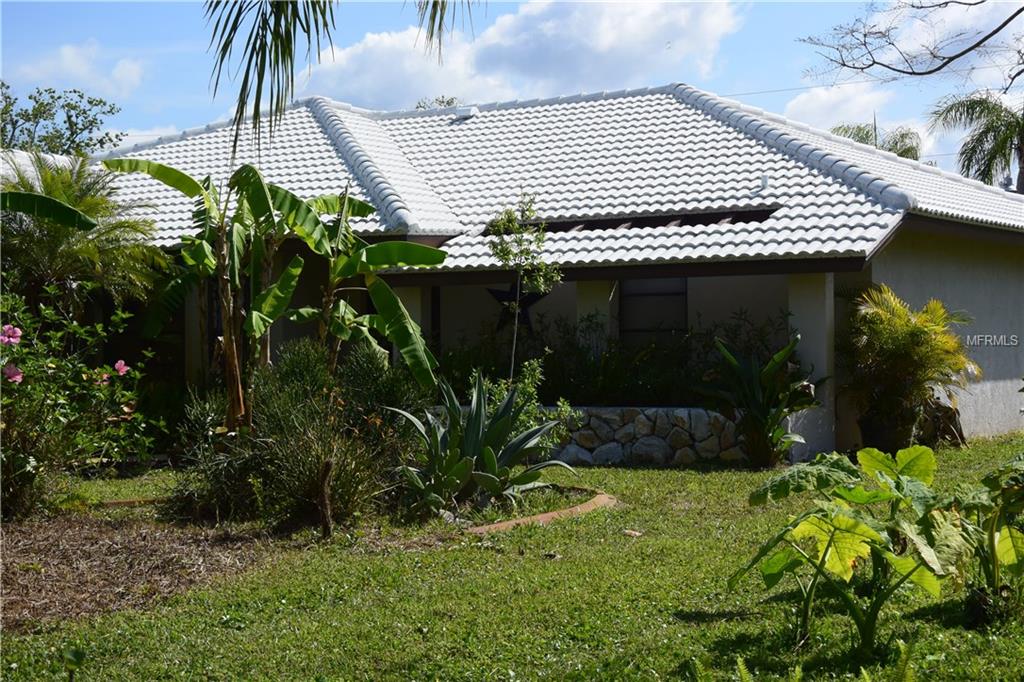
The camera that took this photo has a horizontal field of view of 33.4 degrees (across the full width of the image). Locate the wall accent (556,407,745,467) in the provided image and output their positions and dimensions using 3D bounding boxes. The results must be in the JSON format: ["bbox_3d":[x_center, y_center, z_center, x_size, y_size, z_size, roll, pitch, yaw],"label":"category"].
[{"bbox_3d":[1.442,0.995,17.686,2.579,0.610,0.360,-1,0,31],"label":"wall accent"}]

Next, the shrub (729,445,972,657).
[{"bbox_3d":[1.562,0.964,7.850,1.095,0.957,1.000,-1,0,0],"label":"shrub"}]

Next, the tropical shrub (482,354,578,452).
[{"bbox_3d":[0.151,0.657,16.600,0.954,1.012,0.900,-1,0,0],"label":"tropical shrub"}]

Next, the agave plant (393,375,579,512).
[{"bbox_3d":[-0.249,0.843,13.900,1.483,1.108,1.400,-1,0,0],"label":"agave plant"}]

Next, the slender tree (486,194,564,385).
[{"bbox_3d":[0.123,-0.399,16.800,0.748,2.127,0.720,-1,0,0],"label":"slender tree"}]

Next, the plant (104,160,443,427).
[{"bbox_3d":[-2.181,-0.325,15.600,3.054,2.652,2.300,-1,0,0],"label":"plant"}]

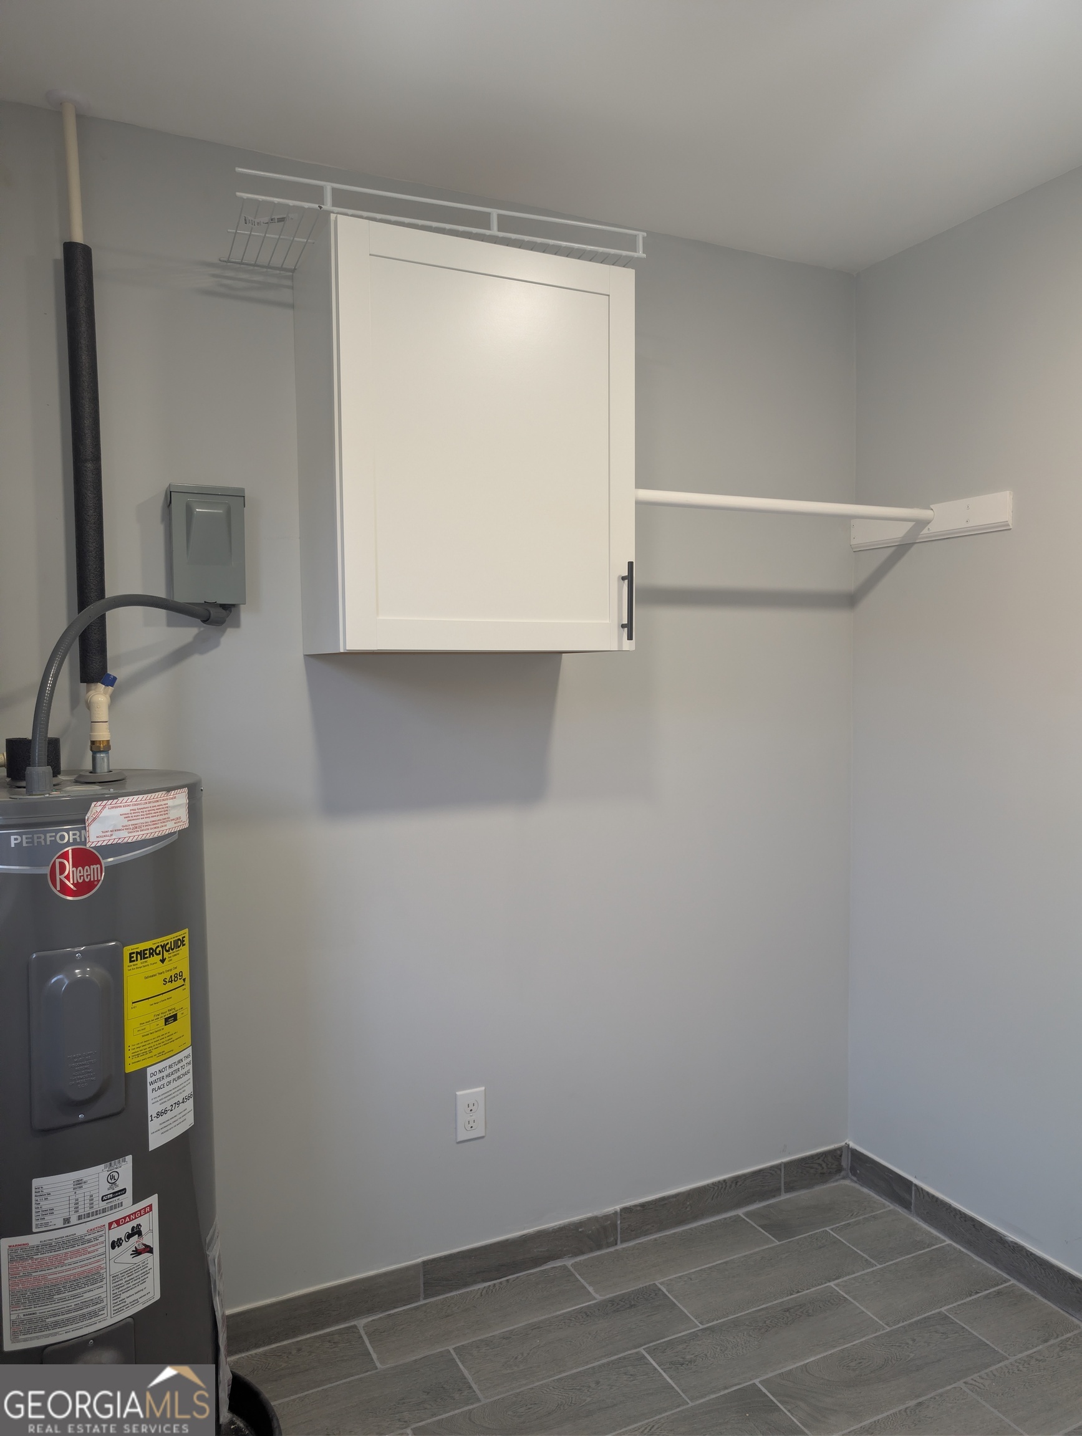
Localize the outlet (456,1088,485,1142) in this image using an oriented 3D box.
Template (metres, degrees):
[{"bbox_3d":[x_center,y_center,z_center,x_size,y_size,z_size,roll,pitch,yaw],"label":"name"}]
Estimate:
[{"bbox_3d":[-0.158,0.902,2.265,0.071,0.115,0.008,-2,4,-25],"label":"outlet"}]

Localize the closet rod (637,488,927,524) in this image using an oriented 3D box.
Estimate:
[{"bbox_3d":[0.558,-0.479,2.260,0.860,0.031,0.031,-2,4,-25],"label":"closet rod"}]

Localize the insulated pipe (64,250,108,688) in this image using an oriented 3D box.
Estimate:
[{"bbox_3d":[-0.836,-0.465,1.834,0.048,0.795,0.048,-2,4,-25],"label":"insulated pipe"}]

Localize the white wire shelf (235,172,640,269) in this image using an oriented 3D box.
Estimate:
[{"bbox_3d":[-0.206,-0.915,1.944,0.767,0.050,0.308,-2,3,-21],"label":"white wire shelf"}]

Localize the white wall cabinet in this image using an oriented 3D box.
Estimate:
[{"bbox_3d":[-0.147,-0.515,2.019,0.610,0.765,0.334,-2,4,-25],"label":"white wall cabinet"}]

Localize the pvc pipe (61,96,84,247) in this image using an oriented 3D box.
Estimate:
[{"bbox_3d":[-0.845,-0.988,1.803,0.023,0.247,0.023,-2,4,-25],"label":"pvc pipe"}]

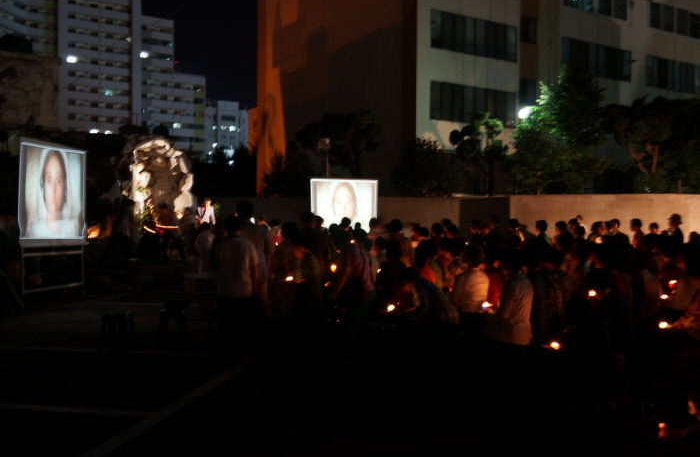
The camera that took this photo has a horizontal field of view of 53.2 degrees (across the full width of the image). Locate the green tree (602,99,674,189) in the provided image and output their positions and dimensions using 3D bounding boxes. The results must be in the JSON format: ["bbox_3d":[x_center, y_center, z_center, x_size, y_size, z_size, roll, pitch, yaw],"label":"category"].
[{"bbox_3d":[8.840,-1.854,21.522,2.200,4.411,2.100,0,1,0],"label":"green tree"}]

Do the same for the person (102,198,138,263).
[{"bbox_3d":[-5.678,0.056,17.308,0.850,1.596,0.550,0,1,-6],"label":"person"}]

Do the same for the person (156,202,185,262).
[{"bbox_3d":[-4.493,0.105,17.508,0.680,1.512,0.520,0,1,6],"label":"person"}]

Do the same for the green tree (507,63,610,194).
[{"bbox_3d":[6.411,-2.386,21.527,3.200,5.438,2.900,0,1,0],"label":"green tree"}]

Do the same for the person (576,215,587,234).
[{"bbox_3d":[5.881,0.564,17.809,0.480,1.805,0.350,0,1,-18],"label":"person"}]

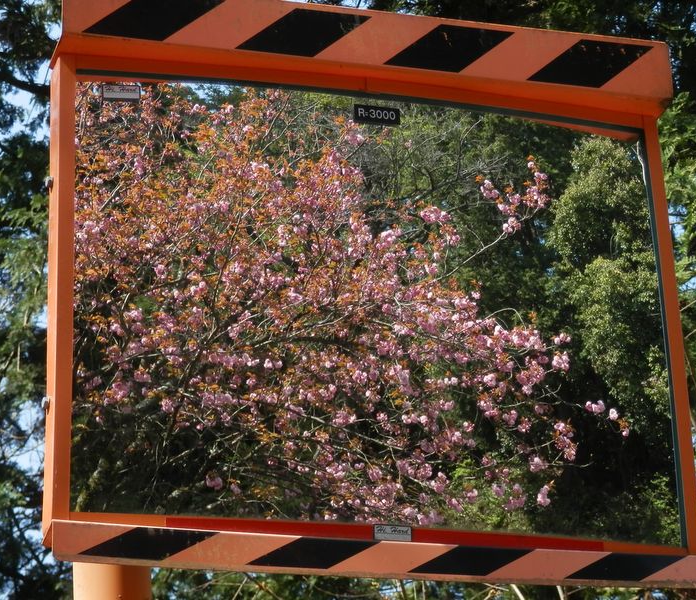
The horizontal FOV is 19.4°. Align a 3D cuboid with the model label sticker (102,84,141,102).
[{"bbox_3d":[-0.214,-0.196,1.923,0.036,0.016,0.002,0,-26,-13],"label":"model label sticker"}]

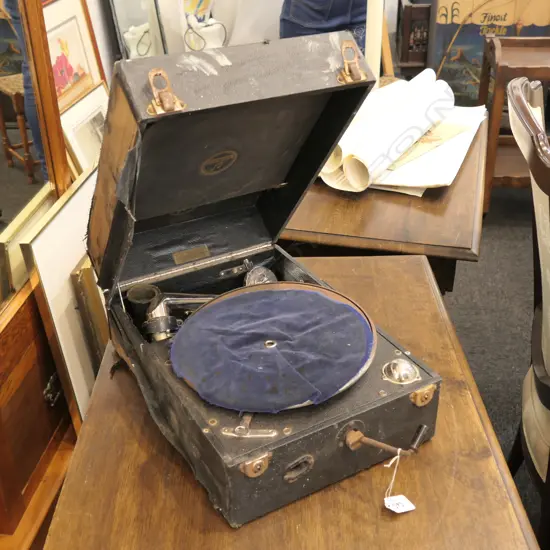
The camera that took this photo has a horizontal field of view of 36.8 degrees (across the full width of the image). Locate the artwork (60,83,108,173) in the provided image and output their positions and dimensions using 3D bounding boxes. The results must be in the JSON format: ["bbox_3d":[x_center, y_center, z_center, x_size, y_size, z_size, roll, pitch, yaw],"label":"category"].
[{"bbox_3d":[-0.657,-0.461,3.210,0.020,0.480,0.426,-12,25,21],"label":"artwork"}]

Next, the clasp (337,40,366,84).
[{"bbox_3d":[0.085,-0.241,0.934,0.041,0.021,0.048,-16,70,-25],"label":"clasp"}]

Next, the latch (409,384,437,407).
[{"bbox_3d":[0.178,0.146,0.976,0.040,0.027,0.010,-16,33,-25],"label":"latch"}]

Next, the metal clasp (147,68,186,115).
[{"bbox_3d":[-0.112,-0.186,0.839,0.043,0.021,0.048,-16,70,-25],"label":"metal clasp"}]

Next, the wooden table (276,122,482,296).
[{"bbox_3d":[0.145,0.058,2.029,0.620,0.740,0.770,6,31,11],"label":"wooden table"}]

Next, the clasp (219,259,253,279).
[{"bbox_3d":[-0.057,-0.009,1.253,0.054,0.018,0.013,-16,33,-25],"label":"clasp"}]

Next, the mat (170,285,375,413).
[{"bbox_3d":[0.001,0.086,1.023,0.250,0.012,0.250,-5,33,3],"label":"mat"}]

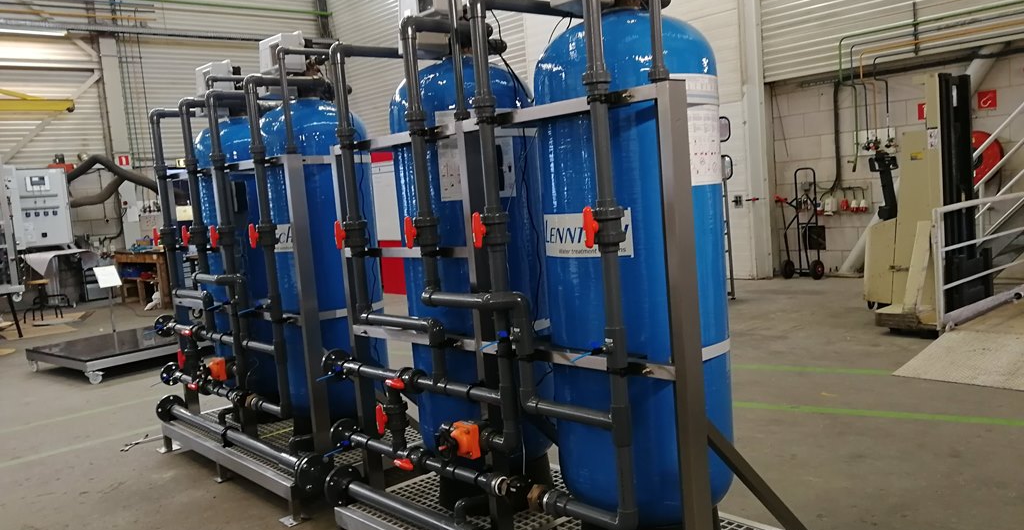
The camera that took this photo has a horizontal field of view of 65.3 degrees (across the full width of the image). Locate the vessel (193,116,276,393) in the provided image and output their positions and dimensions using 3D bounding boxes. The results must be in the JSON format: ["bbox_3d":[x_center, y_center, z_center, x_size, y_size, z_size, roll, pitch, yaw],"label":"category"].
[{"bbox_3d":[-1.632,-0.009,5.137,0.616,1.858,0.616,-9,7,-41],"label":"vessel"}]

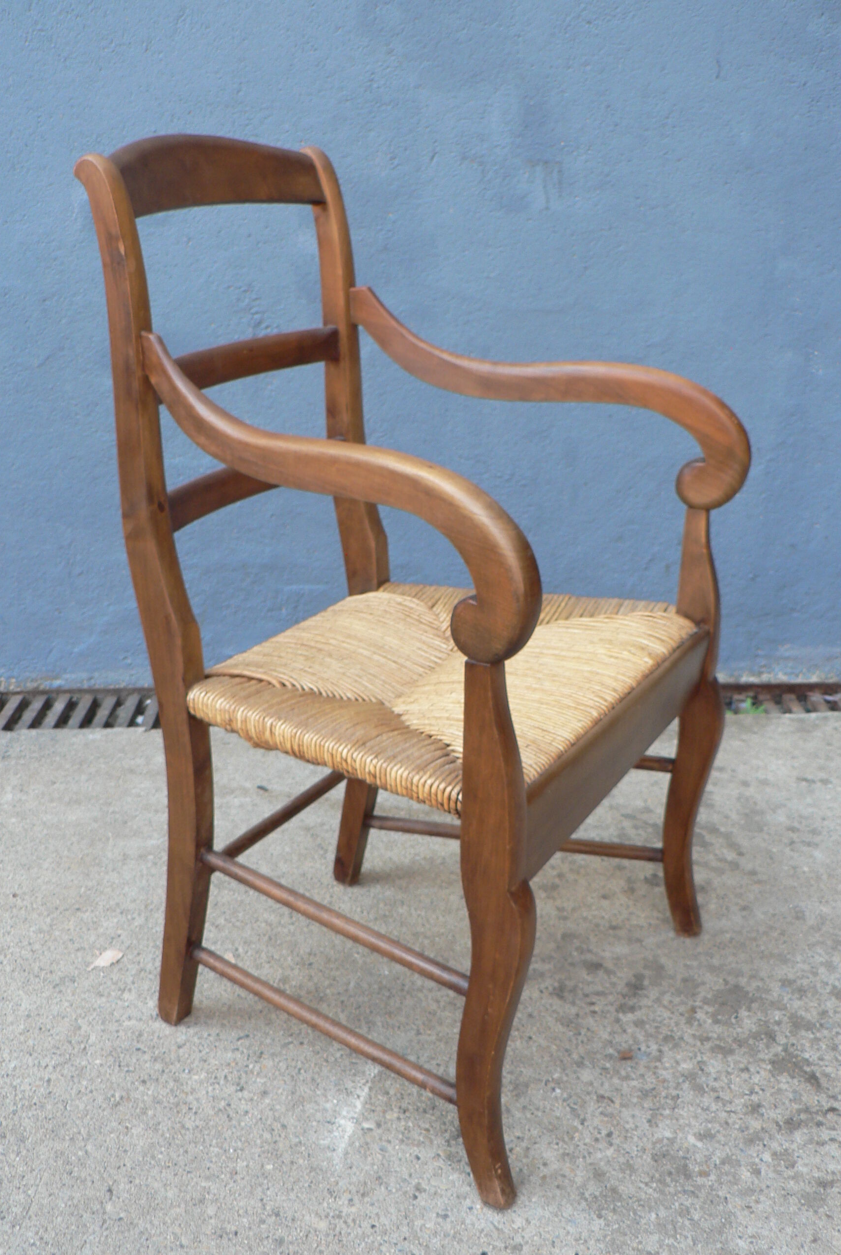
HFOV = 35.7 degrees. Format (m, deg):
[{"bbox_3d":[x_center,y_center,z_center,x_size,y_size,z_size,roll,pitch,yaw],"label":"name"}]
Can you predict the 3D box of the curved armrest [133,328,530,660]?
[{"bbox_3d":[-0.086,-0.126,1.132,0.452,0.247,0.037,14,26,40],"label":"curved armrest"}]

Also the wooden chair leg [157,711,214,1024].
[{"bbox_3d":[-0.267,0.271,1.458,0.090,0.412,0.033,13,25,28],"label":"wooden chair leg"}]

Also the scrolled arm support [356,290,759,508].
[{"bbox_3d":[0.143,-0.264,1.488,0.452,0.247,0.037,4,21,20],"label":"scrolled arm support"}]

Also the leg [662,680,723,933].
[{"bbox_3d":[0.333,0.226,1.598,0.063,0.345,0.033,9,23,30],"label":"leg"}]

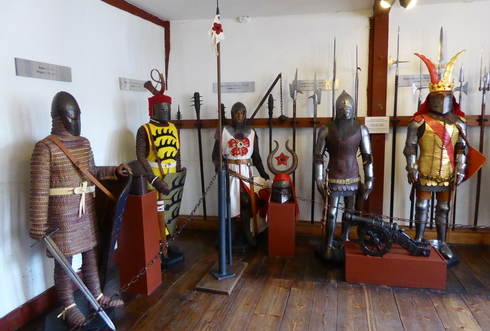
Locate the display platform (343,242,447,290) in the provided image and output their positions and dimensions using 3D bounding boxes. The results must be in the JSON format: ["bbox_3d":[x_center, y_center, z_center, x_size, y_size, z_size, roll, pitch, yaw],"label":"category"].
[{"bbox_3d":[1.424,0.953,3.335,0.857,0.263,0.423,1,8,11],"label":"display platform"}]

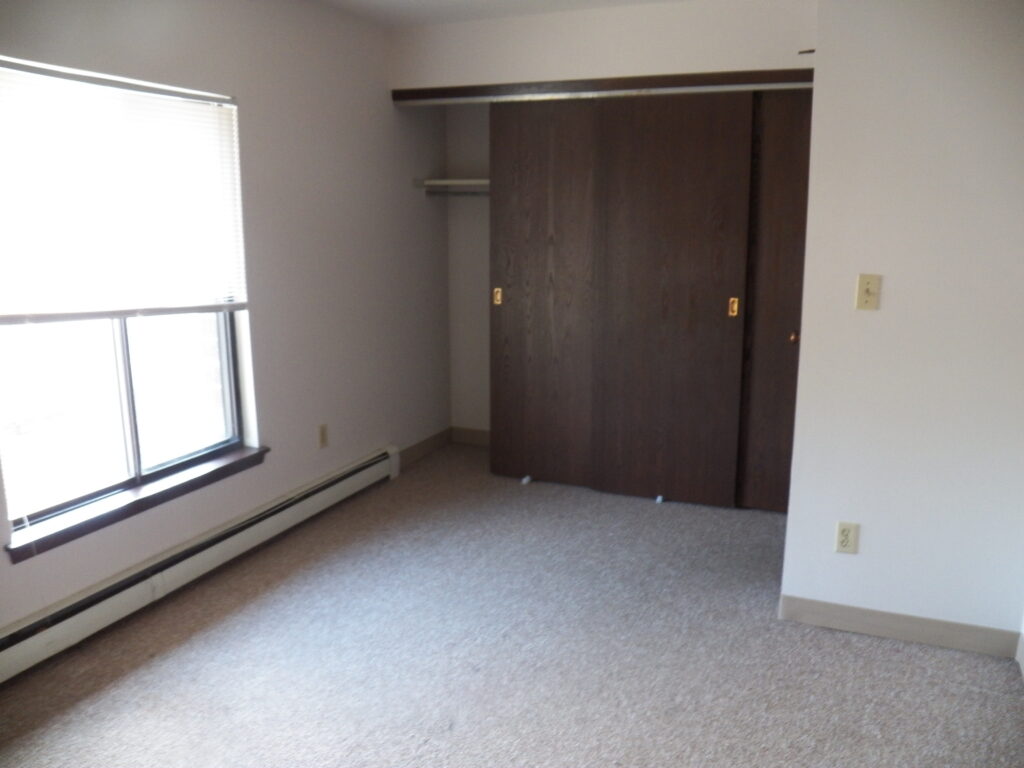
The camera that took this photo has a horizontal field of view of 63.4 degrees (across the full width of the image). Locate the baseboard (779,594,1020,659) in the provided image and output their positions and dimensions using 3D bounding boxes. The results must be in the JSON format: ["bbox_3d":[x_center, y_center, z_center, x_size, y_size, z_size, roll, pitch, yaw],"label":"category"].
[{"bbox_3d":[1.312,0.829,2.852,0.737,0.094,0.016,5,12,22],"label":"baseboard"}]

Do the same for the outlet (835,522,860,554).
[{"bbox_3d":[1.161,0.534,2.863,0.071,0.115,0.009,5,12,22],"label":"outlet"}]

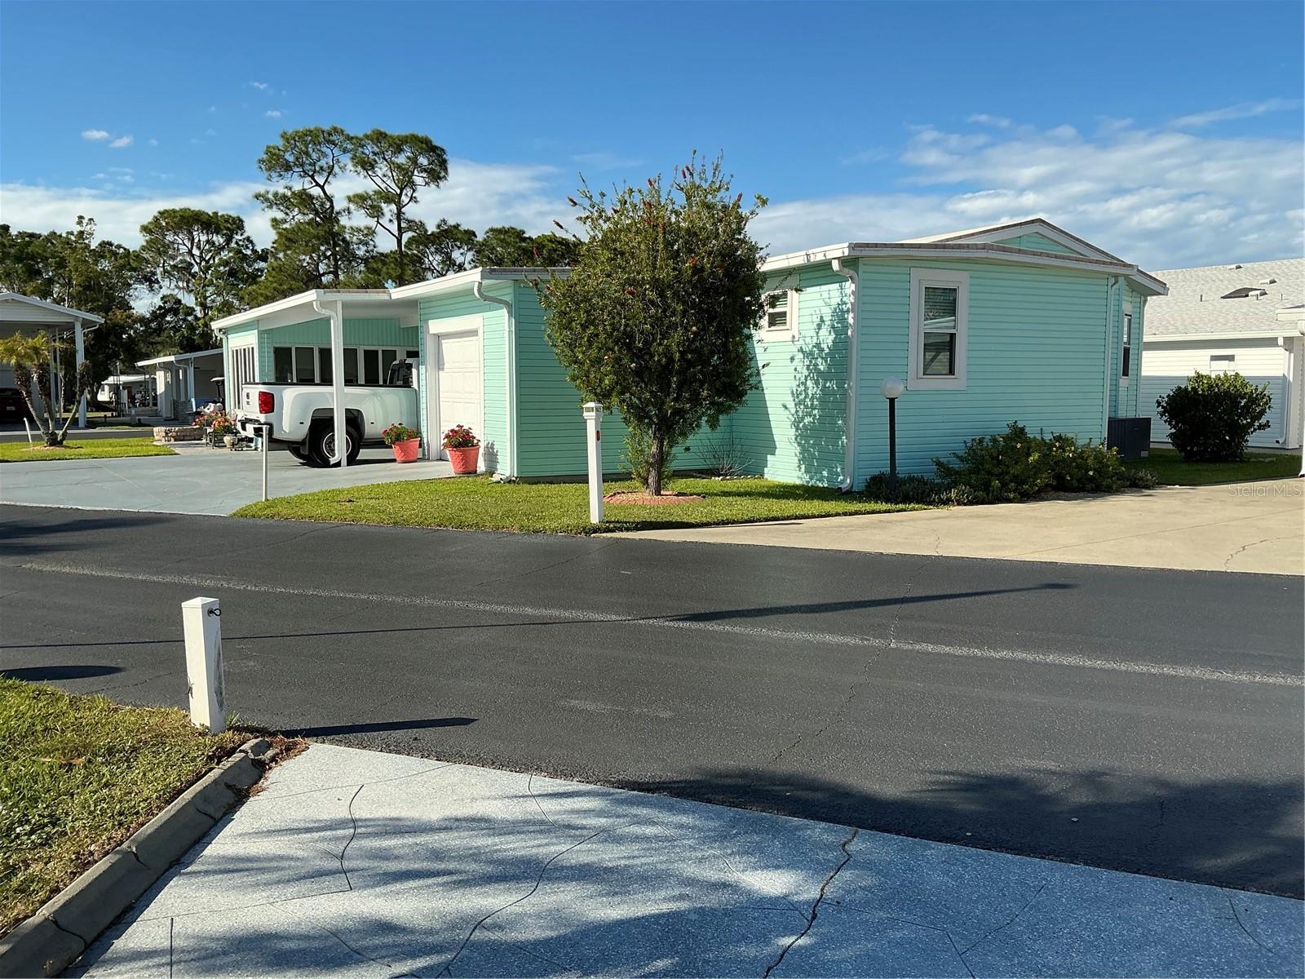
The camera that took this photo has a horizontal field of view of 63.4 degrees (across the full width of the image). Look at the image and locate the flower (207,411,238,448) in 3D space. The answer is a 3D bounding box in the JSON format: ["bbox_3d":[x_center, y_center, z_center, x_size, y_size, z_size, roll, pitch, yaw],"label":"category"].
[{"bbox_3d":[-9.131,-1.258,22.495,0.620,0.800,0.600,-2,7,-22],"label":"flower"}]

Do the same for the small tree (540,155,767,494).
[{"bbox_3d":[0.021,-2.213,14.496,3.100,4.580,3.000,0,6,0],"label":"small tree"}]

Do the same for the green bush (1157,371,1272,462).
[{"bbox_3d":[10.681,-1.401,19.928,2.050,1.670,1.950,3,7,28],"label":"green bush"}]

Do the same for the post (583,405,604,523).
[{"bbox_3d":[-0.630,-0.305,11.796,0.165,1.340,0.165,3,7,23],"label":"post"}]

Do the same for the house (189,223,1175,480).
[{"bbox_3d":[-0.653,-3.060,23.368,15.300,4.350,18.000,-3,7,-27],"label":"house"}]

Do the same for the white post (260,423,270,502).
[{"bbox_3d":[-5.003,-0.329,13.617,0.075,0.980,0.075,2,6,20],"label":"white post"}]

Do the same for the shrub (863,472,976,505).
[{"bbox_3d":[3.681,-0.044,14.338,1.750,0.360,0.850,-3,7,-27],"label":"shrub"}]

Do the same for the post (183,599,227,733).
[{"bbox_3d":[-2.064,0.805,4.885,0.115,0.620,0.115,2,6,20],"label":"post"}]

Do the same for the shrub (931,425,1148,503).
[{"bbox_3d":[5.808,-0.482,15.518,4.000,0.980,1.350,-3,7,-27],"label":"shrub"}]

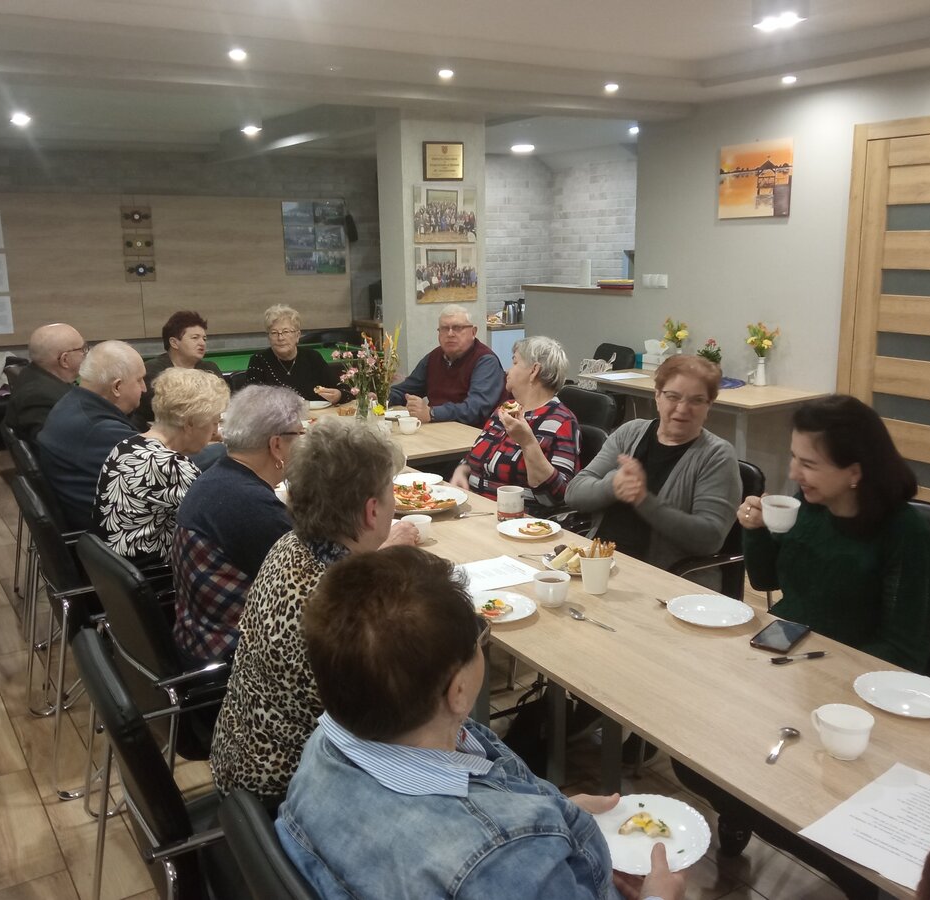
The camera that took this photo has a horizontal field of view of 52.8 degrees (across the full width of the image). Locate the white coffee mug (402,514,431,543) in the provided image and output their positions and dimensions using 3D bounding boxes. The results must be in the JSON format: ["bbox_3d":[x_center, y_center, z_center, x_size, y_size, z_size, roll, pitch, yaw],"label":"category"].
[{"bbox_3d":[-0.140,0.233,2.719,0.105,0.068,0.088,-1,13,0],"label":"white coffee mug"}]

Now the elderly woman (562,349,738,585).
[{"bbox_3d":[0.576,0.354,2.811,0.530,1.260,0.700,11,18,44],"label":"elderly woman"}]

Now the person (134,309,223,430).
[{"bbox_3d":[-1.421,-0.099,4.964,0.540,1.220,0.740,-12,17,-40],"label":"person"}]

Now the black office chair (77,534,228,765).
[{"bbox_3d":[-0.680,0.653,2.517,0.600,0.860,0.570,-10,15,-35],"label":"black office chair"}]

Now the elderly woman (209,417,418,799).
[{"bbox_3d":[-0.206,0.531,2.101,0.720,1.250,0.500,-10,15,-34],"label":"elderly woman"}]

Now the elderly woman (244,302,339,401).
[{"bbox_3d":[-0.987,-0.172,5.241,0.540,1.220,0.740,-8,14,-27],"label":"elderly woman"}]

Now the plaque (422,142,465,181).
[{"bbox_3d":[-0.127,-1.875,6.070,0.300,0.235,0.020,-9,15,-32],"label":"plaque"}]

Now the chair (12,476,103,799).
[{"bbox_3d":[-1.133,0.514,3.110,0.600,0.870,0.600,-9,15,-31],"label":"chair"}]

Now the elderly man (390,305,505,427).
[{"bbox_3d":[-0.018,-0.126,4.901,0.640,1.250,0.760,9,17,39],"label":"elderly man"}]

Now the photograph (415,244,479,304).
[{"bbox_3d":[-0.113,-1.064,5.667,0.440,0.340,0.020,-9,15,-31],"label":"photograph"}]

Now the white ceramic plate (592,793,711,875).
[{"bbox_3d":[0.283,0.605,1.457,0.195,0.022,0.195,-5,14,1],"label":"white ceramic plate"}]

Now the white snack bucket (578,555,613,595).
[{"bbox_3d":[0.337,0.319,2.397,0.084,0.083,0.084,-1,13,0],"label":"white snack bucket"}]

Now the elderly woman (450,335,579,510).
[{"bbox_3d":[0.211,0.263,3.270,0.700,1.270,0.560,-8,14,-29],"label":"elderly woman"}]

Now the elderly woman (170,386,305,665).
[{"bbox_3d":[-0.531,0.451,2.557,0.740,1.200,0.540,-9,15,-30],"label":"elderly woman"}]

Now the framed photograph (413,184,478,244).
[{"bbox_3d":[-0.114,-1.369,5.454,0.425,0.320,0.020,-10,15,-32],"label":"framed photograph"}]

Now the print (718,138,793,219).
[{"bbox_3d":[1.649,-1.526,5.314,0.025,0.405,0.520,-9,15,-31],"label":"print"}]

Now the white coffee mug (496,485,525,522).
[{"bbox_3d":[0.147,0.170,3.007,0.086,0.096,0.106,-1,12,0],"label":"white coffee mug"}]

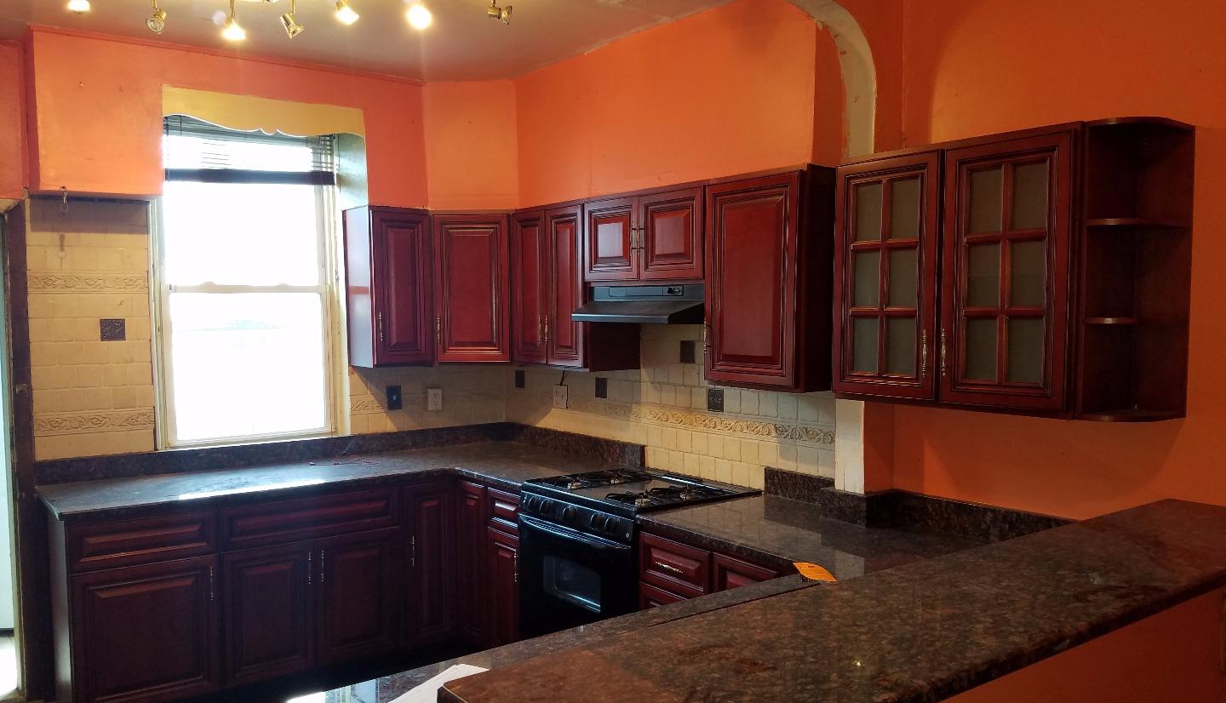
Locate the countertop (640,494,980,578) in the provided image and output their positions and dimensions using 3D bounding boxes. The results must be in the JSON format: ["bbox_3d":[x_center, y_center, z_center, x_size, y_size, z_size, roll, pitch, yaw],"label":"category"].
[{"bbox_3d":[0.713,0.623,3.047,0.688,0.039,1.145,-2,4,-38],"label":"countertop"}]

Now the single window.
[{"bbox_3d":[-1.761,-0.326,4.474,0.870,1.530,0.100,-2,4,-38],"label":"single window"}]

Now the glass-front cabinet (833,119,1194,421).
[{"bbox_3d":[1.150,-0.223,2.765,0.337,0.774,0.930,-2,4,-38],"label":"glass-front cabinet"}]

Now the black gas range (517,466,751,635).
[{"bbox_3d":[0.105,1.007,3.802,0.695,0.920,0.756,-2,4,-38],"label":"black gas range"}]

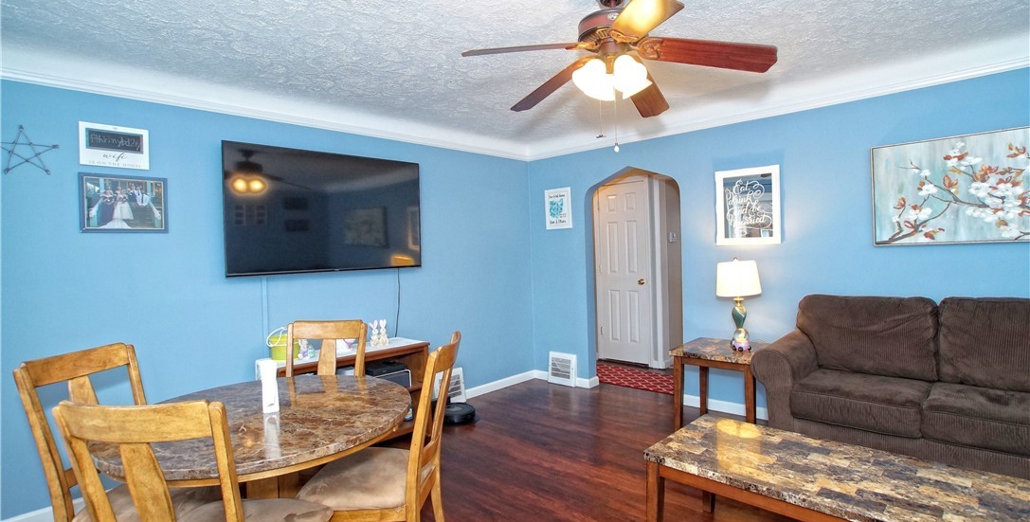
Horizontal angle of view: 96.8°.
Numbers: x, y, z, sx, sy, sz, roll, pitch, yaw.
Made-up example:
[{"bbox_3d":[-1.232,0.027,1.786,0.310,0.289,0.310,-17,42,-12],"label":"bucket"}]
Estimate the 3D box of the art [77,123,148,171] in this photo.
[{"bbox_3d":[-2.125,-0.606,2.435,0.279,0.217,0.020,-3,1,-43],"label":"art"}]

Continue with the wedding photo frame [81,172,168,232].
[{"bbox_3d":[-2.091,-0.302,2.459,0.357,0.307,0.025,-3,1,-43],"label":"wedding photo frame"}]

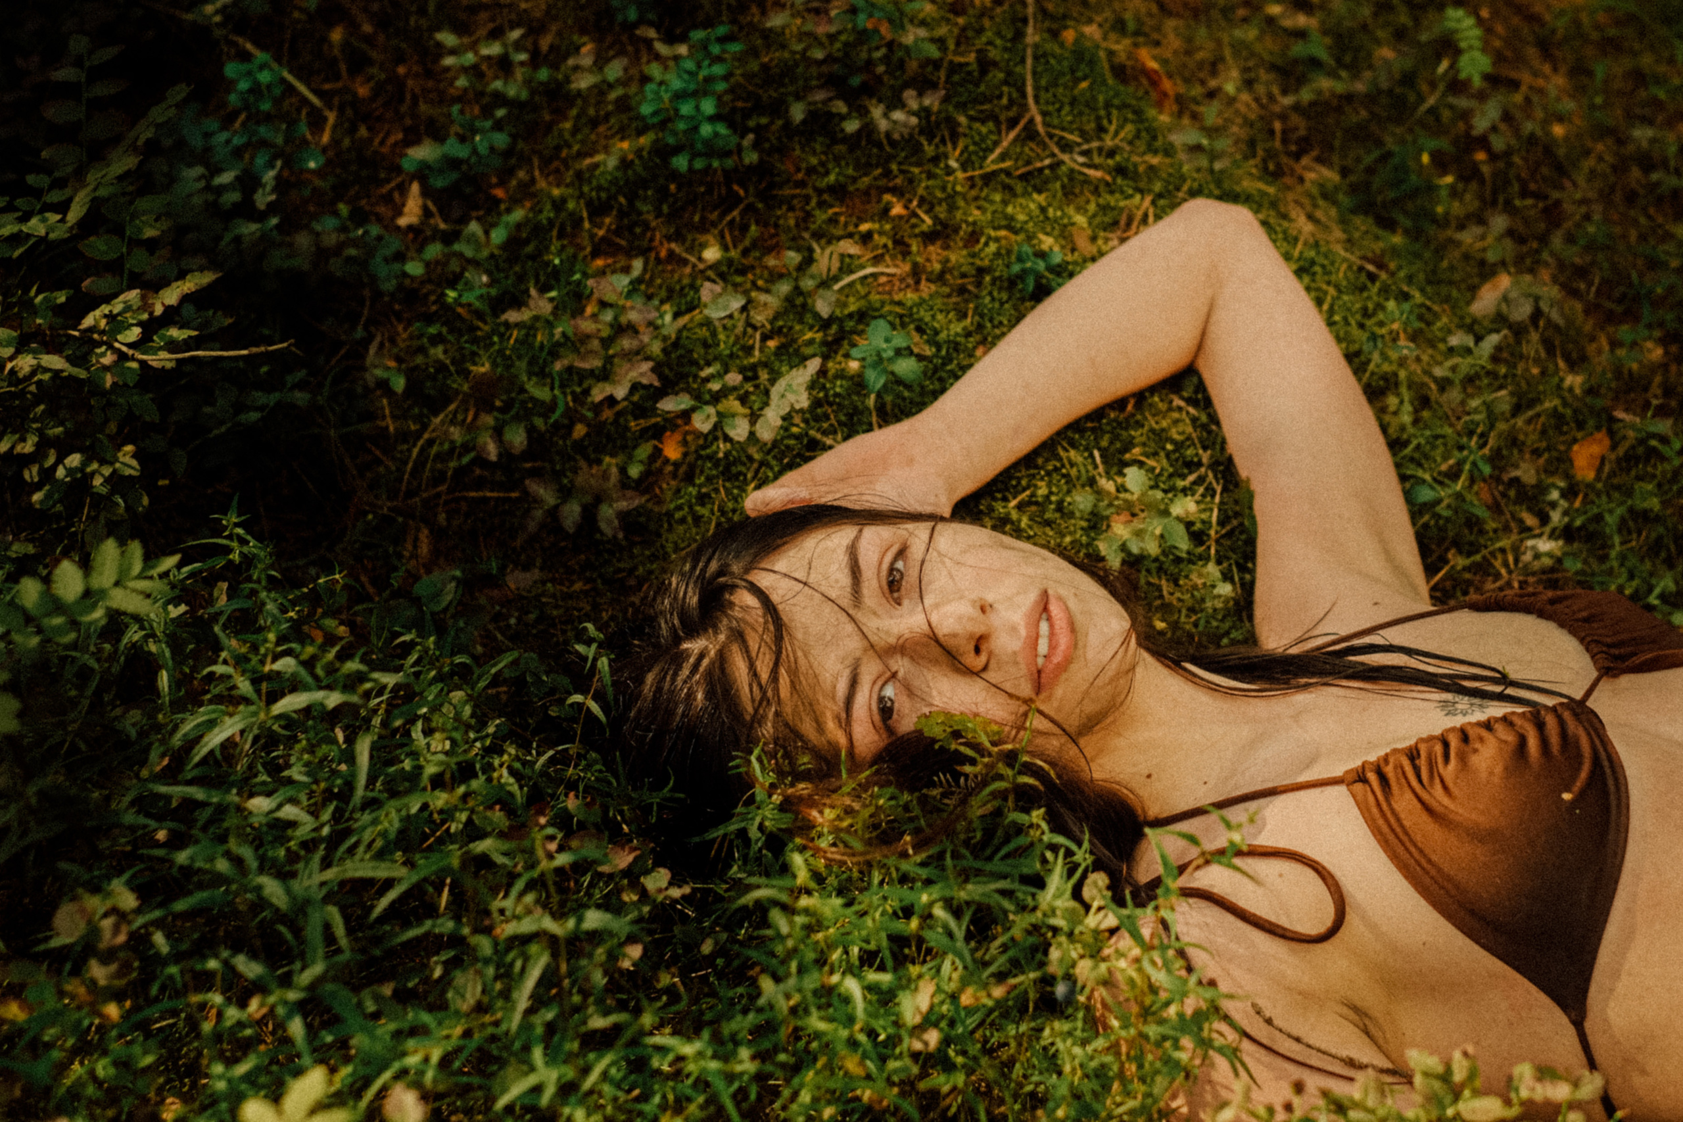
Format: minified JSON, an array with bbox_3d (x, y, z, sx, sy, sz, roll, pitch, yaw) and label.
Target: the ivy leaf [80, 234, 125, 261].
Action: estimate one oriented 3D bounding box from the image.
[{"bbox_3d":[-0.421,-0.178,1.410,0.026,0.008,0.019,0,46,0],"label":"ivy leaf"}]

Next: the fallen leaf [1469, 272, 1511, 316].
[{"bbox_3d":[0.394,-0.162,1.505,0.020,0.010,0.045,28,48,24],"label":"fallen leaf"}]

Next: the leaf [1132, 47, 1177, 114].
[{"bbox_3d":[0.214,-0.328,1.690,0.022,0.012,0.066,-10,47,-9],"label":"leaf"}]

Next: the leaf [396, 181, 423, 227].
[{"bbox_3d":[-0.269,-0.222,1.540,0.018,0.014,0.034,0,45,0],"label":"leaf"}]

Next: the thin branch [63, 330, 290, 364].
[{"bbox_3d":[-0.358,-0.116,1.340,0.125,0.013,0.016,3,46,0],"label":"thin branch"}]

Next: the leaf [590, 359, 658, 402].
[{"bbox_3d":[-0.125,-0.103,1.420,0.041,0.014,0.036,0,45,0],"label":"leaf"}]

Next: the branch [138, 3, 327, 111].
[{"bbox_3d":[-0.410,-0.339,1.660,0.207,0.012,0.012,31,53,30],"label":"branch"}]

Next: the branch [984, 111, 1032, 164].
[{"bbox_3d":[0.108,-0.272,1.594,0.007,0.010,0.065,21,49,20],"label":"branch"}]

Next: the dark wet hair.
[{"bbox_3d":[0.119,0.066,1.200,0.430,0.190,0.175,-3,70,3],"label":"dark wet hair"}]

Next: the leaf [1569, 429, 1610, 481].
[{"bbox_3d":[0.429,-0.061,1.420,0.021,0.009,0.036,20,55,18],"label":"leaf"}]

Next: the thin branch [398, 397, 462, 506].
[{"bbox_3d":[-0.231,-0.063,1.390,0.038,0.042,0.048,0,45,0],"label":"thin branch"}]

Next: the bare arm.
[{"bbox_3d":[0.150,-0.097,1.326,0.338,0.107,0.314,9,47,8],"label":"bare arm"}]

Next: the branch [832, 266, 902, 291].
[{"bbox_3d":[0.016,-0.170,1.492,0.045,0.008,0.010,-14,47,-13],"label":"branch"}]

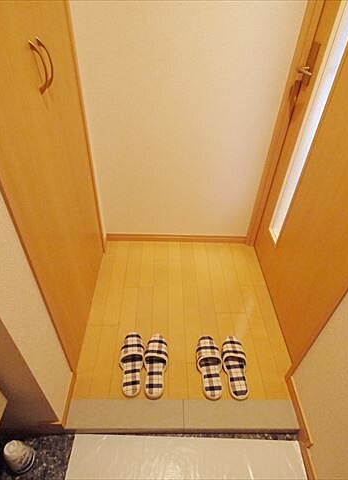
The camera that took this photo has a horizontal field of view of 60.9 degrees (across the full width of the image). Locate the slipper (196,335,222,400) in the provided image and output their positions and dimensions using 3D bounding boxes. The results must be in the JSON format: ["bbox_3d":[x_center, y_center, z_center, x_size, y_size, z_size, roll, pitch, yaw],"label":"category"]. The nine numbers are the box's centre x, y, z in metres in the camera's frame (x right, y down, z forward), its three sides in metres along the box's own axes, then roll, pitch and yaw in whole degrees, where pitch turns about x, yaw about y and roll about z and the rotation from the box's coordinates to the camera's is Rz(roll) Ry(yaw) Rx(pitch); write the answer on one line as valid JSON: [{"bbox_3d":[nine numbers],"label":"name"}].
[{"bbox_3d":[0.148,0.508,1.207,0.102,0.065,0.256,1,41,-3],"label":"slipper"}]

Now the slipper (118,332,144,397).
[{"bbox_3d":[-0.169,0.491,1.207,0.102,0.065,0.258,1,41,-3],"label":"slipper"}]

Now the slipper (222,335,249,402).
[{"bbox_3d":[0.251,0.509,1.211,0.102,0.065,0.257,0,41,-3],"label":"slipper"}]

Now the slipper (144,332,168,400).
[{"bbox_3d":[-0.072,0.498,1.205,0.102,0.065,0.264,2,41,-1],"label":"slipper"}]

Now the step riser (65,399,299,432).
[{"bbox_3d":[0.032,0.661,1.107,0.842,0.045,0.100,1,41,-2],"label":"step riser"}]

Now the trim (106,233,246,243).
[{"bbox_3d":[0.017,-0.007,1.799,0.853,0.057,0.012,1,41,-2],"label":"trim"}]

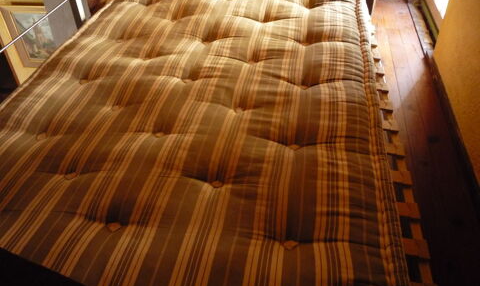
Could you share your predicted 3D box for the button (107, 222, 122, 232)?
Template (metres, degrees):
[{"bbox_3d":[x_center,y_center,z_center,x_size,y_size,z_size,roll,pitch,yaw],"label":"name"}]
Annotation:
[{"bbox_3d":[-0.348,0.231,1.150,0.035,0.011,0.034,3,40,9],"label":"button"}]

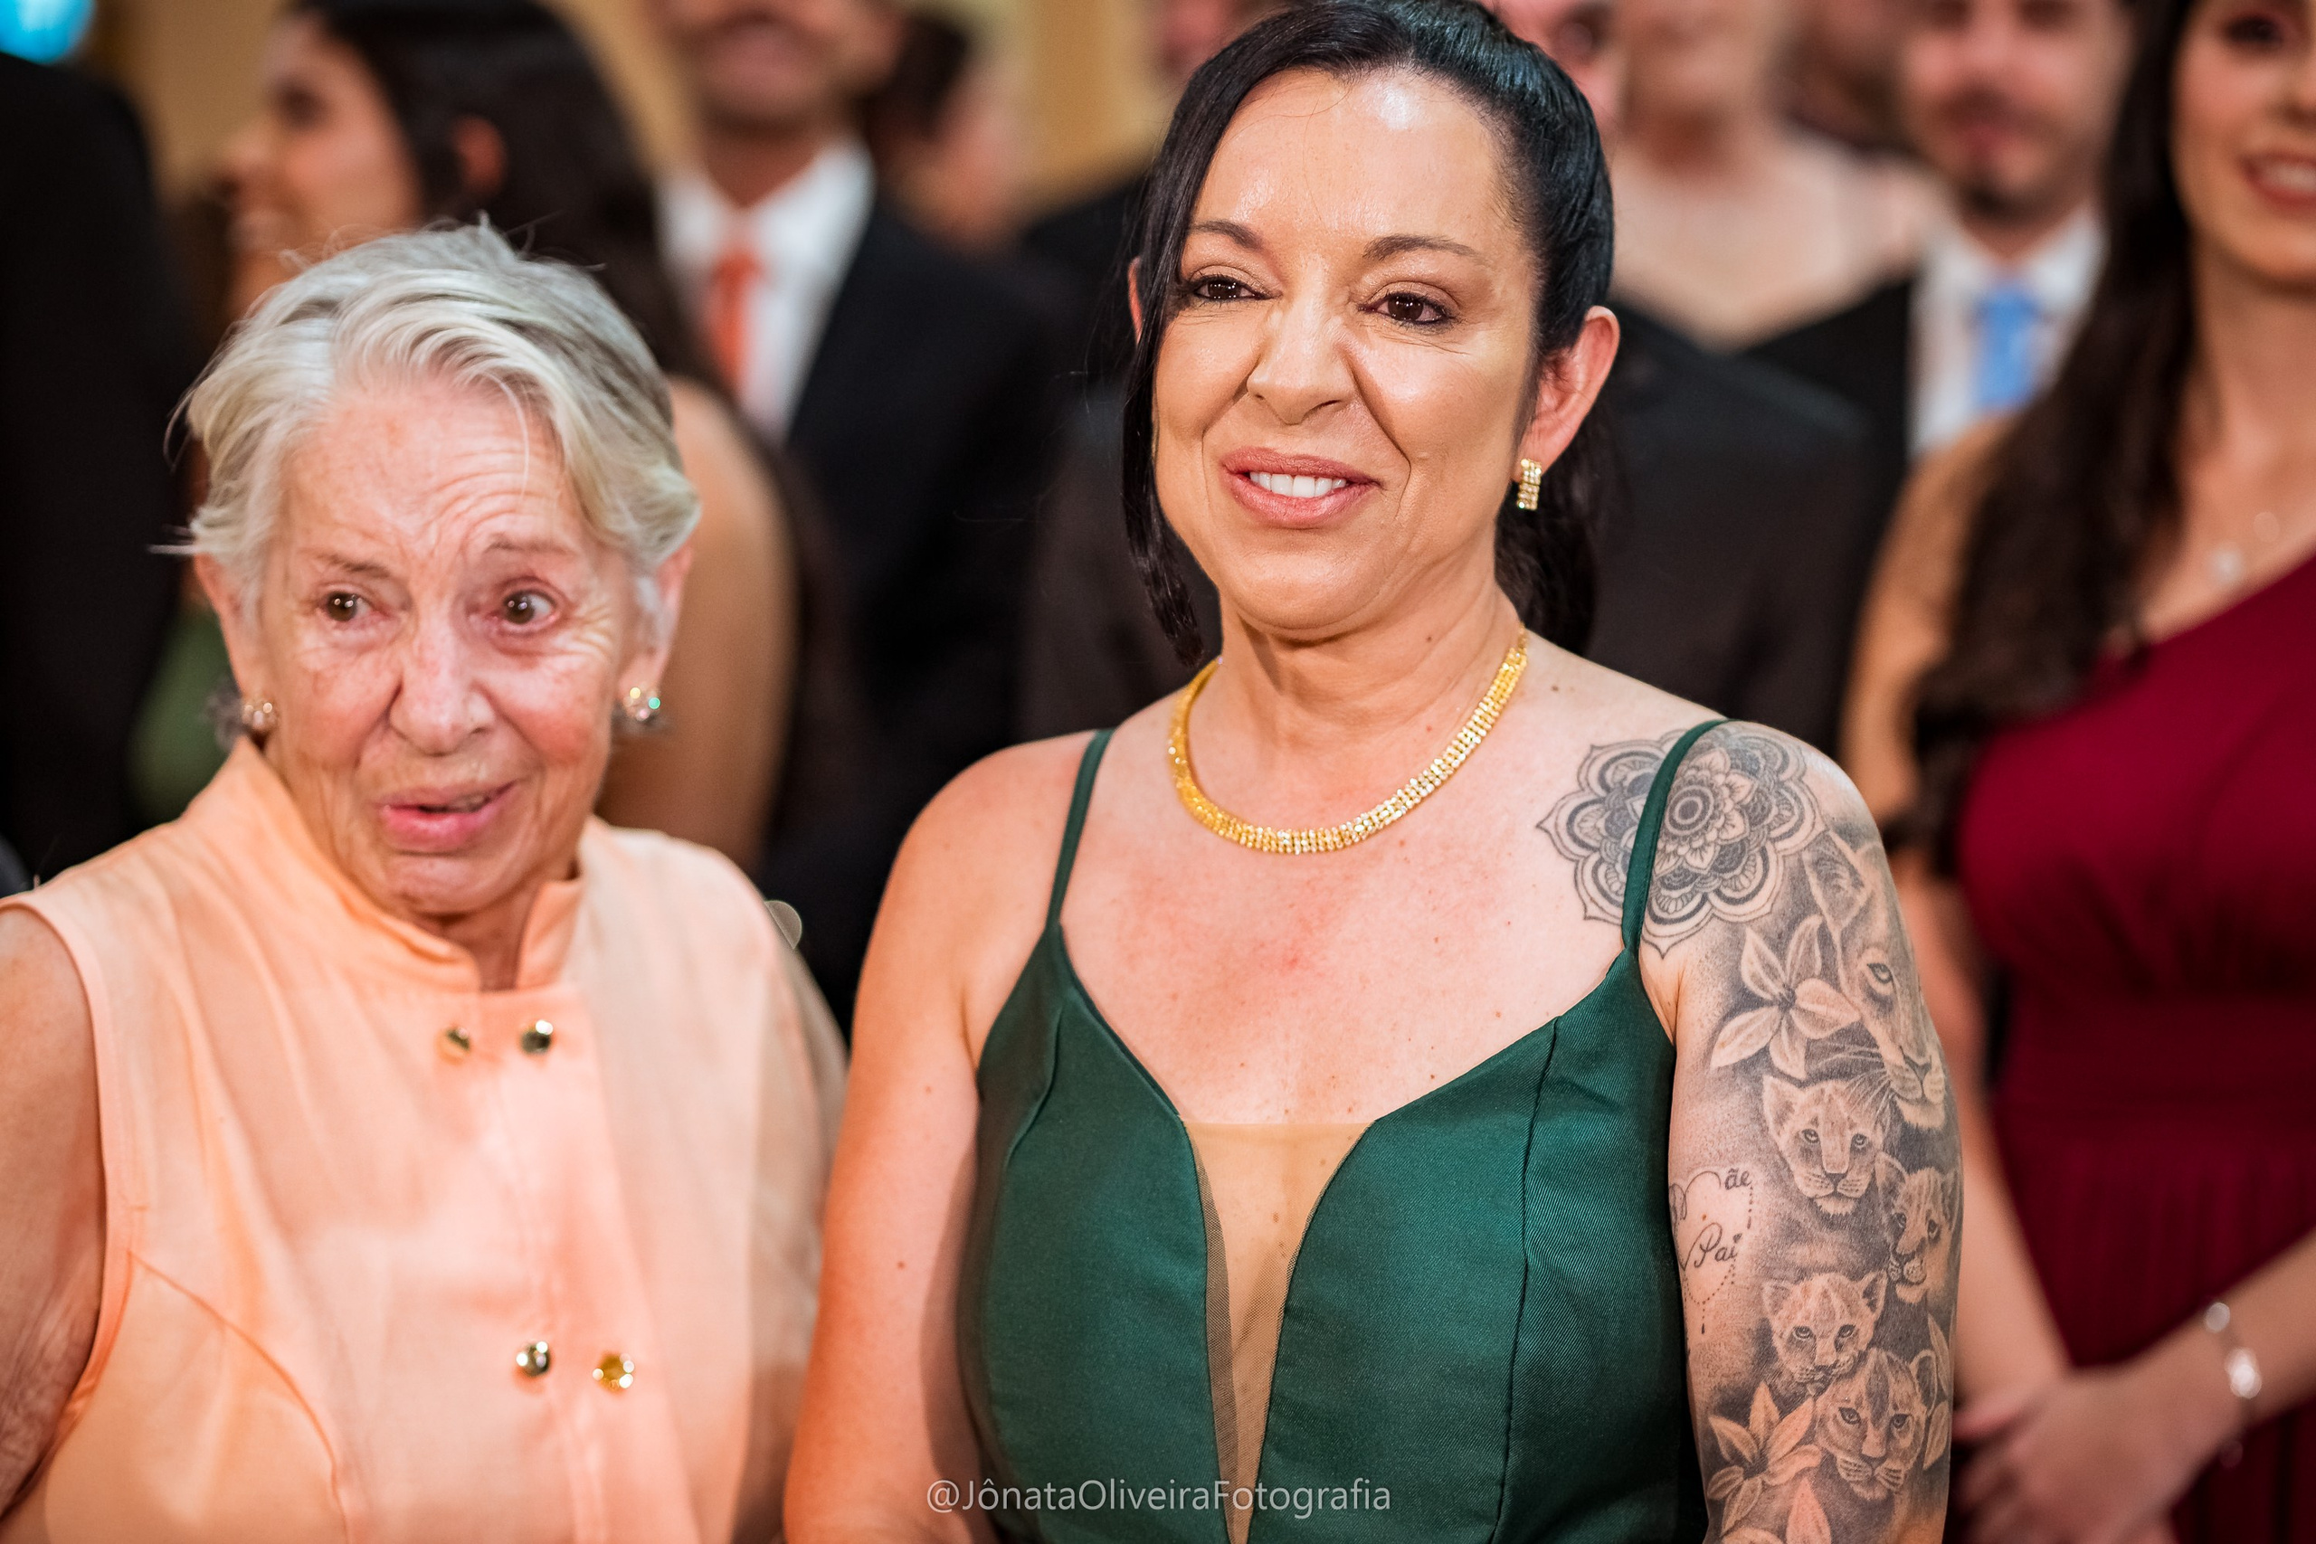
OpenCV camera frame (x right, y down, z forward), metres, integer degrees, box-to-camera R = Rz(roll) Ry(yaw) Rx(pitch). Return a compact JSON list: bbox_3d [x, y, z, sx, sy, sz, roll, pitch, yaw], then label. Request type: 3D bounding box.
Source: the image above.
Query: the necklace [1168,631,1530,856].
[{"bbox_3d":[0.068,-0.018,1.900,0.130,0.087,0.113,3,6,27],"label":"necklace"}]

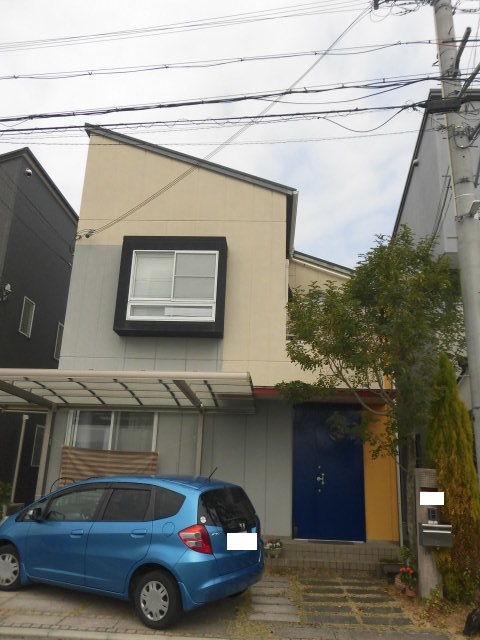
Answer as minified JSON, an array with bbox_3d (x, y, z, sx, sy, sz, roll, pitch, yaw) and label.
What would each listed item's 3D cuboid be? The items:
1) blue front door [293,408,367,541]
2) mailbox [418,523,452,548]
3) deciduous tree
[{"bbox_3d":[1.574,2.675,9.193,1.250,2.310,0.100,1,-16,3],"label":"blue front door"},{"bbox_3d":[2.692,2.947,7.099,0.375,0.260,0.160,1,-16,3],"label":"mailbox"},{"bbox_3d":[2.138,1.128,8.368,3.050,5.850,2.500,1,-16,3],"label":"deciduous tree"}]

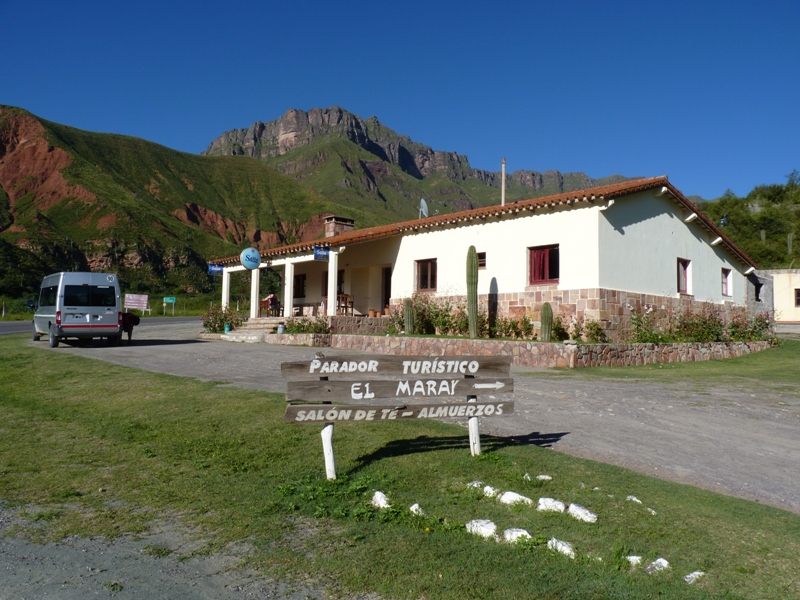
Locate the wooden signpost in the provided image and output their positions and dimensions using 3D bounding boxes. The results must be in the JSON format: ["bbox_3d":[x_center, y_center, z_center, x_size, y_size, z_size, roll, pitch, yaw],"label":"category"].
[{"bbox_3d":[0.035,1.075,5.800,2.230,1.070,0.150,2,-4,-17],"label":"wooden signpost"}]

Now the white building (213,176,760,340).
[{"bbox_3d":[3.233,-0.888,27.044,16.104,5.410,17.811,4,-5,-44],"label":"white building"}]

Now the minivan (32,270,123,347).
[{"bbox_3d":[-11.844,0.406,22.768,2.020,2.430,5.500,3,-3,-37],"label":"minivan"}]

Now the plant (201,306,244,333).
[{"bbox_3d":[-7.493,0.817,26.355,1.200,1.120,1.800,4,-5,-44],"label":"plant"}]

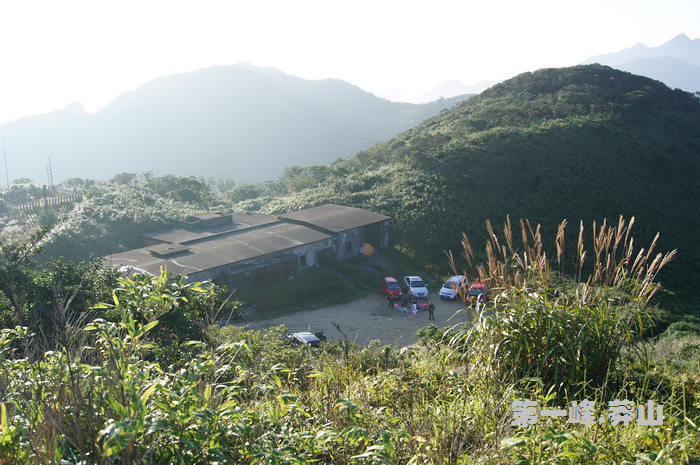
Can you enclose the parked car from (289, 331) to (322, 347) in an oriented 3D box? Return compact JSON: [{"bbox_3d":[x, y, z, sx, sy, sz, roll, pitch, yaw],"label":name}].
[{"bbox_3d":[-3.382,8.577,53.480,1.750,1.550,4.350,-6,15,-23],"label":"parked car"}]

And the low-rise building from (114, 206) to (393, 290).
[{"bbox_3d":[-10.315,1.139,73.646,14.800,3.800,30.600,12,18,40],"label":"low-rise building"}]

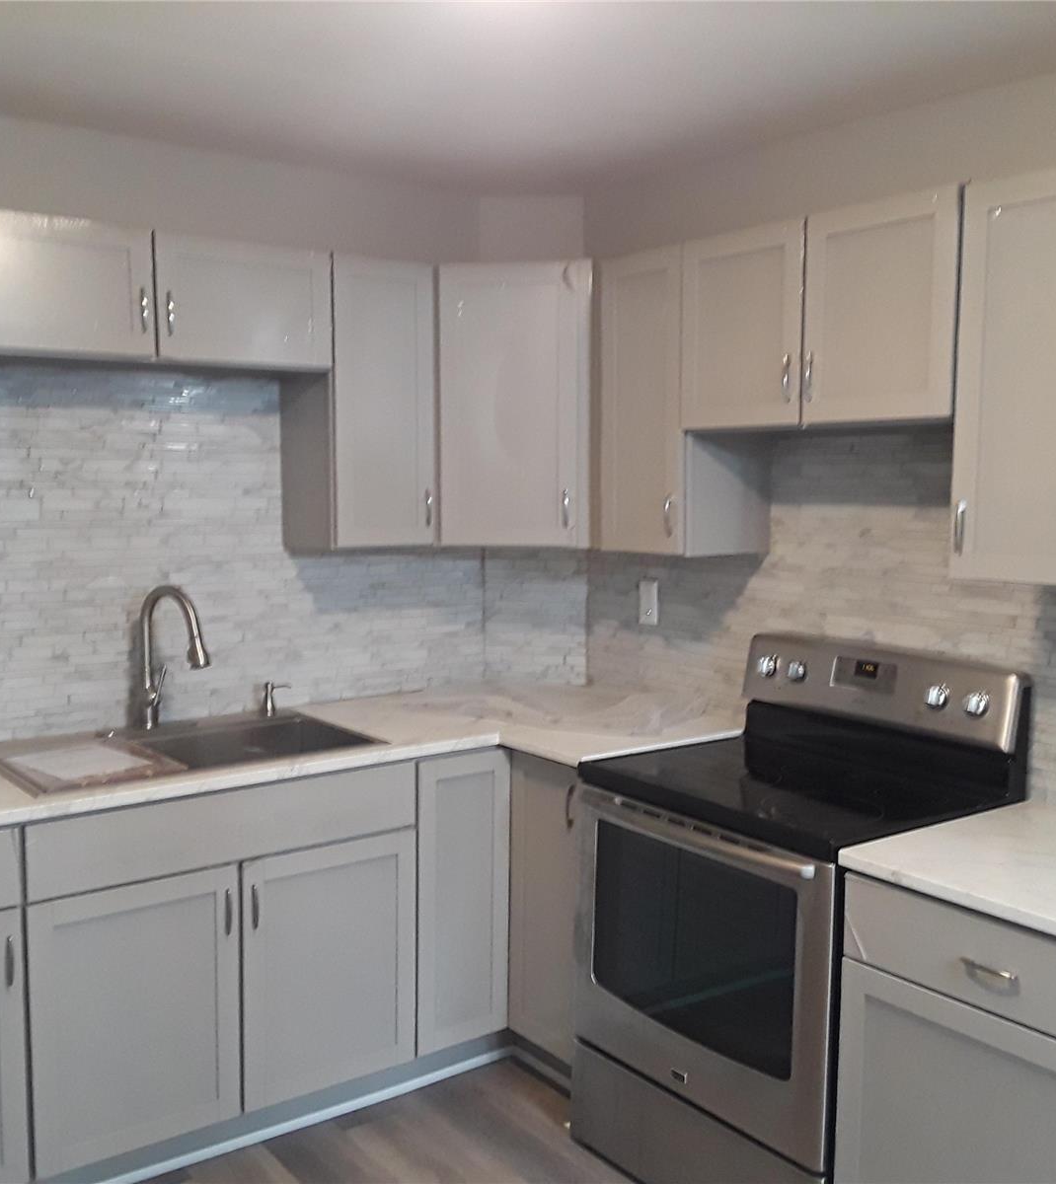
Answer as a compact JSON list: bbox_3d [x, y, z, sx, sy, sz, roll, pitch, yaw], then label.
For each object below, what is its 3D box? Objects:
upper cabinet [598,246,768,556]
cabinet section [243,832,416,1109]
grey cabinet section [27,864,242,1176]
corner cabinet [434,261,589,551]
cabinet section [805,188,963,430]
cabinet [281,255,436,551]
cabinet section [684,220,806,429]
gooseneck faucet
[{"bbox_3d":[0.407,-0.474,3.263,0.323,0.752,0.312,-4,7,-35],"label":"upper cabinet"},{"bbox_3d":[-0.638,0.869,3.289,0.460,0.584,0.600,-4,7,-35],"label":"cabinet section"},{"bbox_3d":[-1.012,0.894,3.023,0.459,0.584,0.600,-4,7,-35],"label":"grey cabinet section"},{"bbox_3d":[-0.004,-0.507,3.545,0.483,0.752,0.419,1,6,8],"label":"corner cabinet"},{"bbox_3d":[0.847,-0.581,2.732,0.310,0.450,0.400,-4,7,-35],"label":"cabinet section"},{"bbox_3d":[-0.447,-0.495,3.396,0.307,0.752,0.318,-4,7,-35],"label":"cabinet"},{"bbox_3d":[0.620,-0.614,3.049,0.310,0.450,0.382,-4,7,-35],"label":"cabinet section"},{"bbox_3d":[-0.872,0.169,3.183,0.249,0.368,0.076,5,7,36],"label":"gooseneck faucet"}]

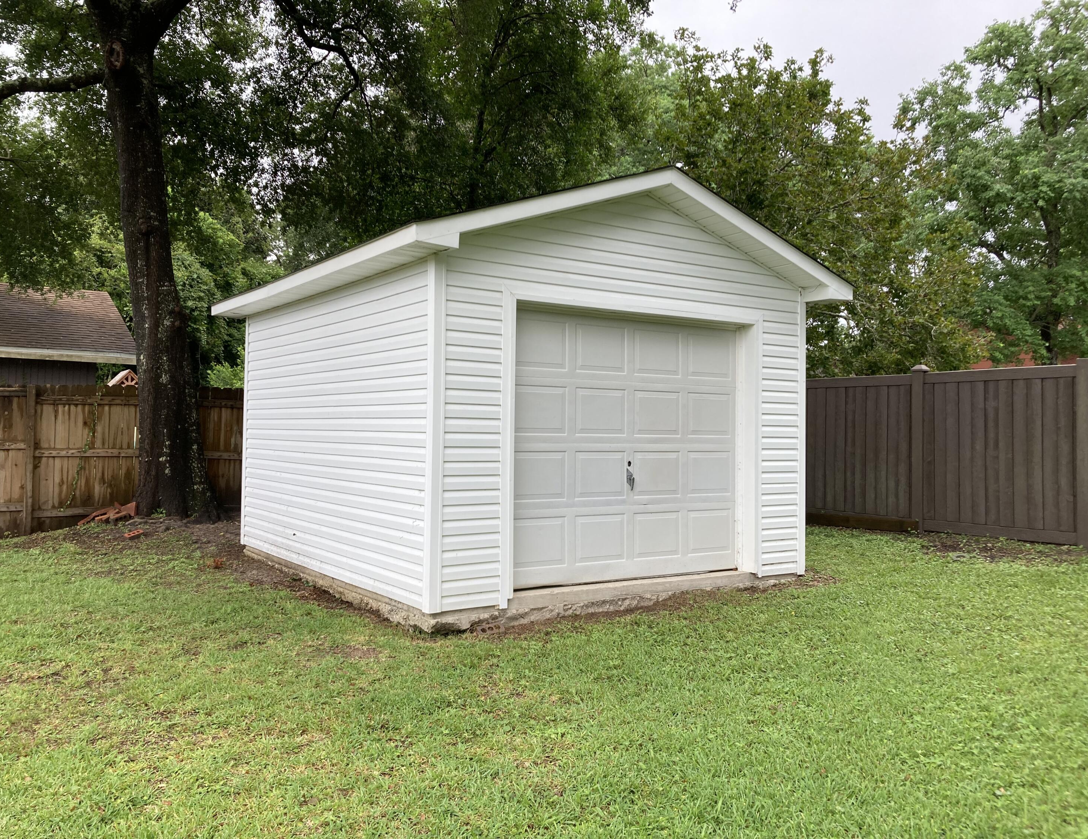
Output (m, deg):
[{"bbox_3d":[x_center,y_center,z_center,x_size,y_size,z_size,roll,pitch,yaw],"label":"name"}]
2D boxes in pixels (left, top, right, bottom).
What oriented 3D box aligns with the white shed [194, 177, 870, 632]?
[{"bbox_3d":[-0.410,-0.243,8.893,4.343,3.345,4.890,1,-1,-34],"label":"white shed"}]

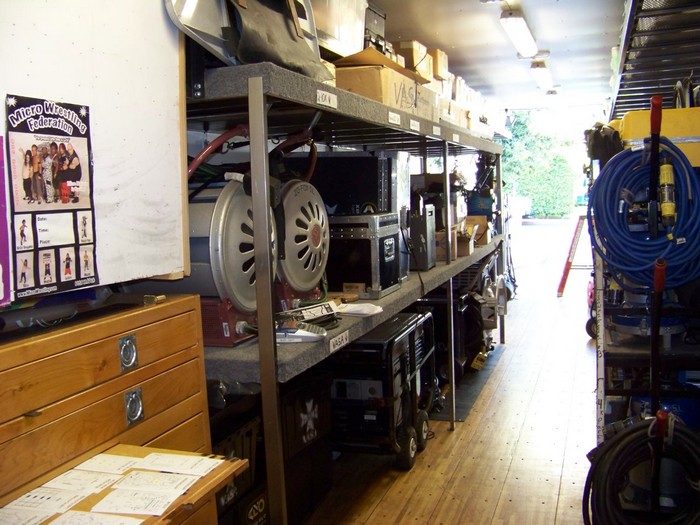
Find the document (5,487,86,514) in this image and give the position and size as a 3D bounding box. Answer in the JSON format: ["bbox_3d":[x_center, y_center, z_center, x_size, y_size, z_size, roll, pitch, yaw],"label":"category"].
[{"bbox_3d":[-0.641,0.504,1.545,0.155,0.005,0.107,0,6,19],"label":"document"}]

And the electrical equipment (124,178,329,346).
[{"bbox_3d":[-0.463,-0.046,3.014,0.410,0.600,1.070,0,6,19],"label":"electrical equipment"}]

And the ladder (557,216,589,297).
[{"bbox_3d":[3.435,-0.098,10.633,0.700,1.150,0.480,0,6,19],"label":"ladder"}]

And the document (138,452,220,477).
[{"bbox_3d":[-0.406,0.477,1.721,0.195,0.005,0.102,0,6,19],"label":"document"}]

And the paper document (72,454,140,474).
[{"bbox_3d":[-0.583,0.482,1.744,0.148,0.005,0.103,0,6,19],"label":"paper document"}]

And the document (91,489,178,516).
[{"bbox_3d":[-0.441,0.495,1.517,0.165,0.006,0.116,-1,6,12],"label":"document"}]

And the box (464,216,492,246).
[{"bbox_3d":[1.145,-0.285,6.494,0.200,0.250,0.240,0,6,19],"label":"box"}]

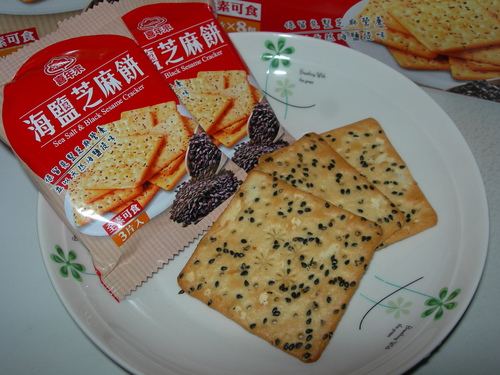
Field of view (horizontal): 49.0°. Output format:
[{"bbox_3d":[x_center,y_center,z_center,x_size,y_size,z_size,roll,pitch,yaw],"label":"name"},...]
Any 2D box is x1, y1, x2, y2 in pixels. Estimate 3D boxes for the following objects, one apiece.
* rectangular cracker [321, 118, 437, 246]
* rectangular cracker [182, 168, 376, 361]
[{"bbox_3d":[0.049,0.002,0.286,0.071,0.005,0.071,-18,59,-7],"label":"rectangular cracker"},{"bbox_3d":[0.014,0.033,0.256,0.071,0.005,0.071,25,66,19],"label":"rectangular cracker"}]

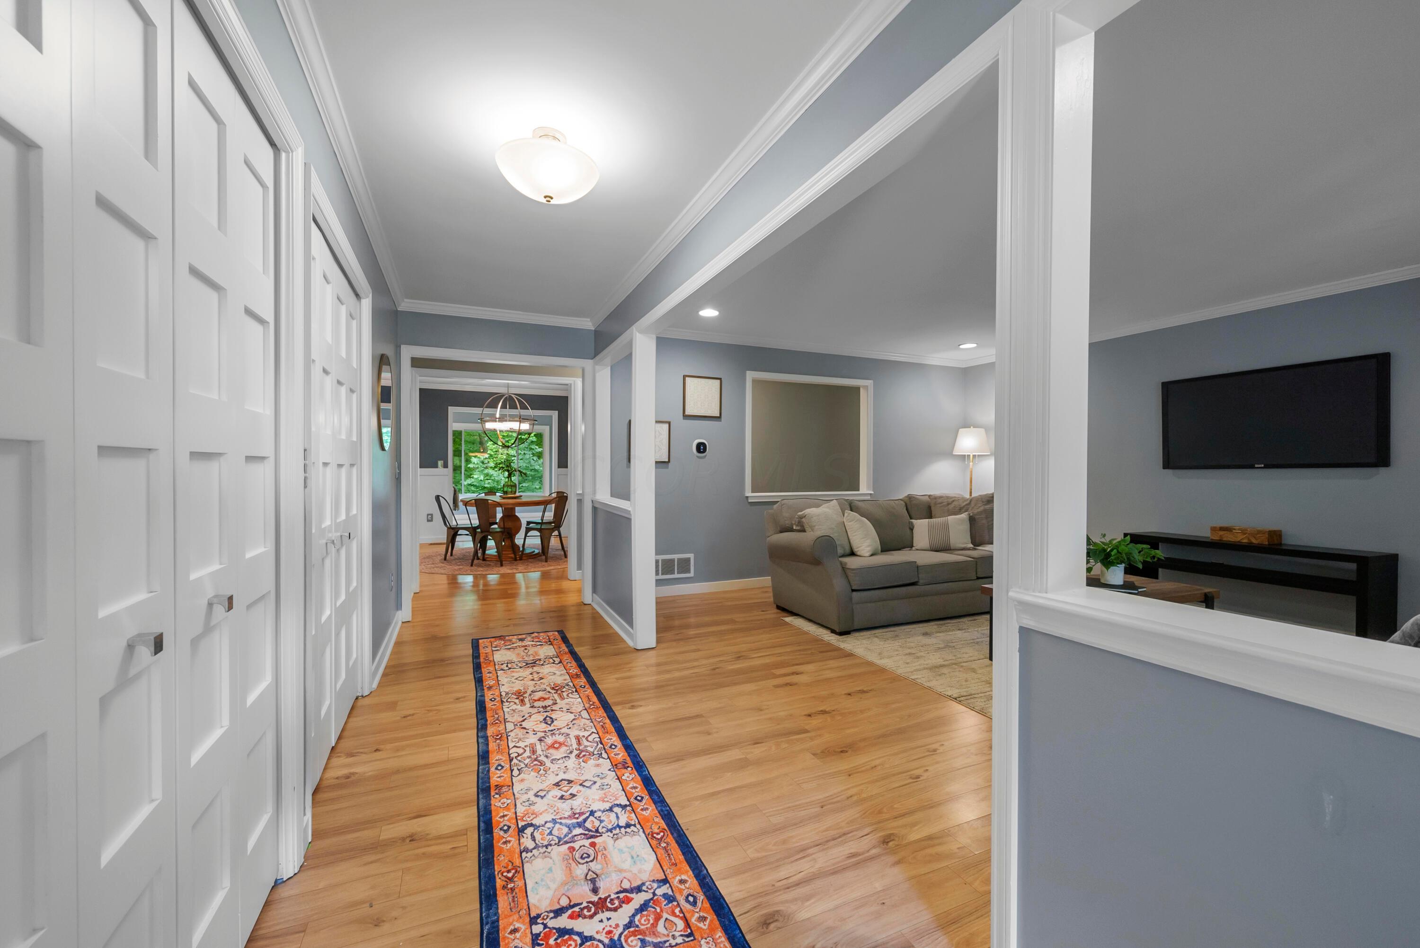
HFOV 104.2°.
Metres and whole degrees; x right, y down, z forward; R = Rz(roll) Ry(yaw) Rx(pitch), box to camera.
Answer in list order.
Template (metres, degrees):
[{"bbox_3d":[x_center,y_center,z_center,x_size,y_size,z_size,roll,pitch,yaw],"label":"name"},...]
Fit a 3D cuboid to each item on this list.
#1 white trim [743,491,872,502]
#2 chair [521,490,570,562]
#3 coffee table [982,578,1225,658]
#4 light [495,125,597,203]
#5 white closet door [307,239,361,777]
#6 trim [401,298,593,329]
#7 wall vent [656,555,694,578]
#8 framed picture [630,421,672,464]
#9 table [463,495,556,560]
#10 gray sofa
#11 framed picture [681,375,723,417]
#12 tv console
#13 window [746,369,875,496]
[{"bbox_3d":[1.074,0.229,5.685,1.555,0.085,0.060,0,0,-24],"label":"white trim"},{"bbox_3d":[-2.147,0.703,7.217,0.480,0.830,0.430,0,0,26],"label":"chair"},{"bbox_3d":[2.268,0.887,3.224,1.130,0.445,0.650,0,0,-24],"label":"coffee table"},{"bbox_3d":[-0.616,-1.164,2.111,0.380,0.255,0.380,0,1,-24],"label":"light"},{"bbox_3d":[-1.559,0.107,2.287,0.050,2.005,1.100,0,0,-24],"label":"white closet door"},{"bbox_3d":[-1.665,-1.277,4.454,1.492,0.082,0.055,0,1,-24],"label":"trim"},{"bbox_3d":[-0.376,0.860,5.084,0.500,0.215,0.020,0,1,-24],"label":"wall vent"},{"bbox_3d":[-0.531,-0.290,4.994,0.390,0.387,0.025,0,1,-24],"label":"framed picture"},{"bbox_3d":[-2.651,0.715,7.367,1.220,0.767,1.220,0,1,-24],"label":"table"},{"bbox_3d":[1.845,0.676,4.785,2.880,0.890,0.970,0,0,-24],"label":"gray sofa"},{"bbox_3d":[-0.058,-0.726,5.197,0.395,0.385,0.025,0,0,-24],"label":"framed picture"},{"bbox_3d":[3.935,0.814,4.091,0.375,0.605,1.385,0,0,-24],"label":"tv console"},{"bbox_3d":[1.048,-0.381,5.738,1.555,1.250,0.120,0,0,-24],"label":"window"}]

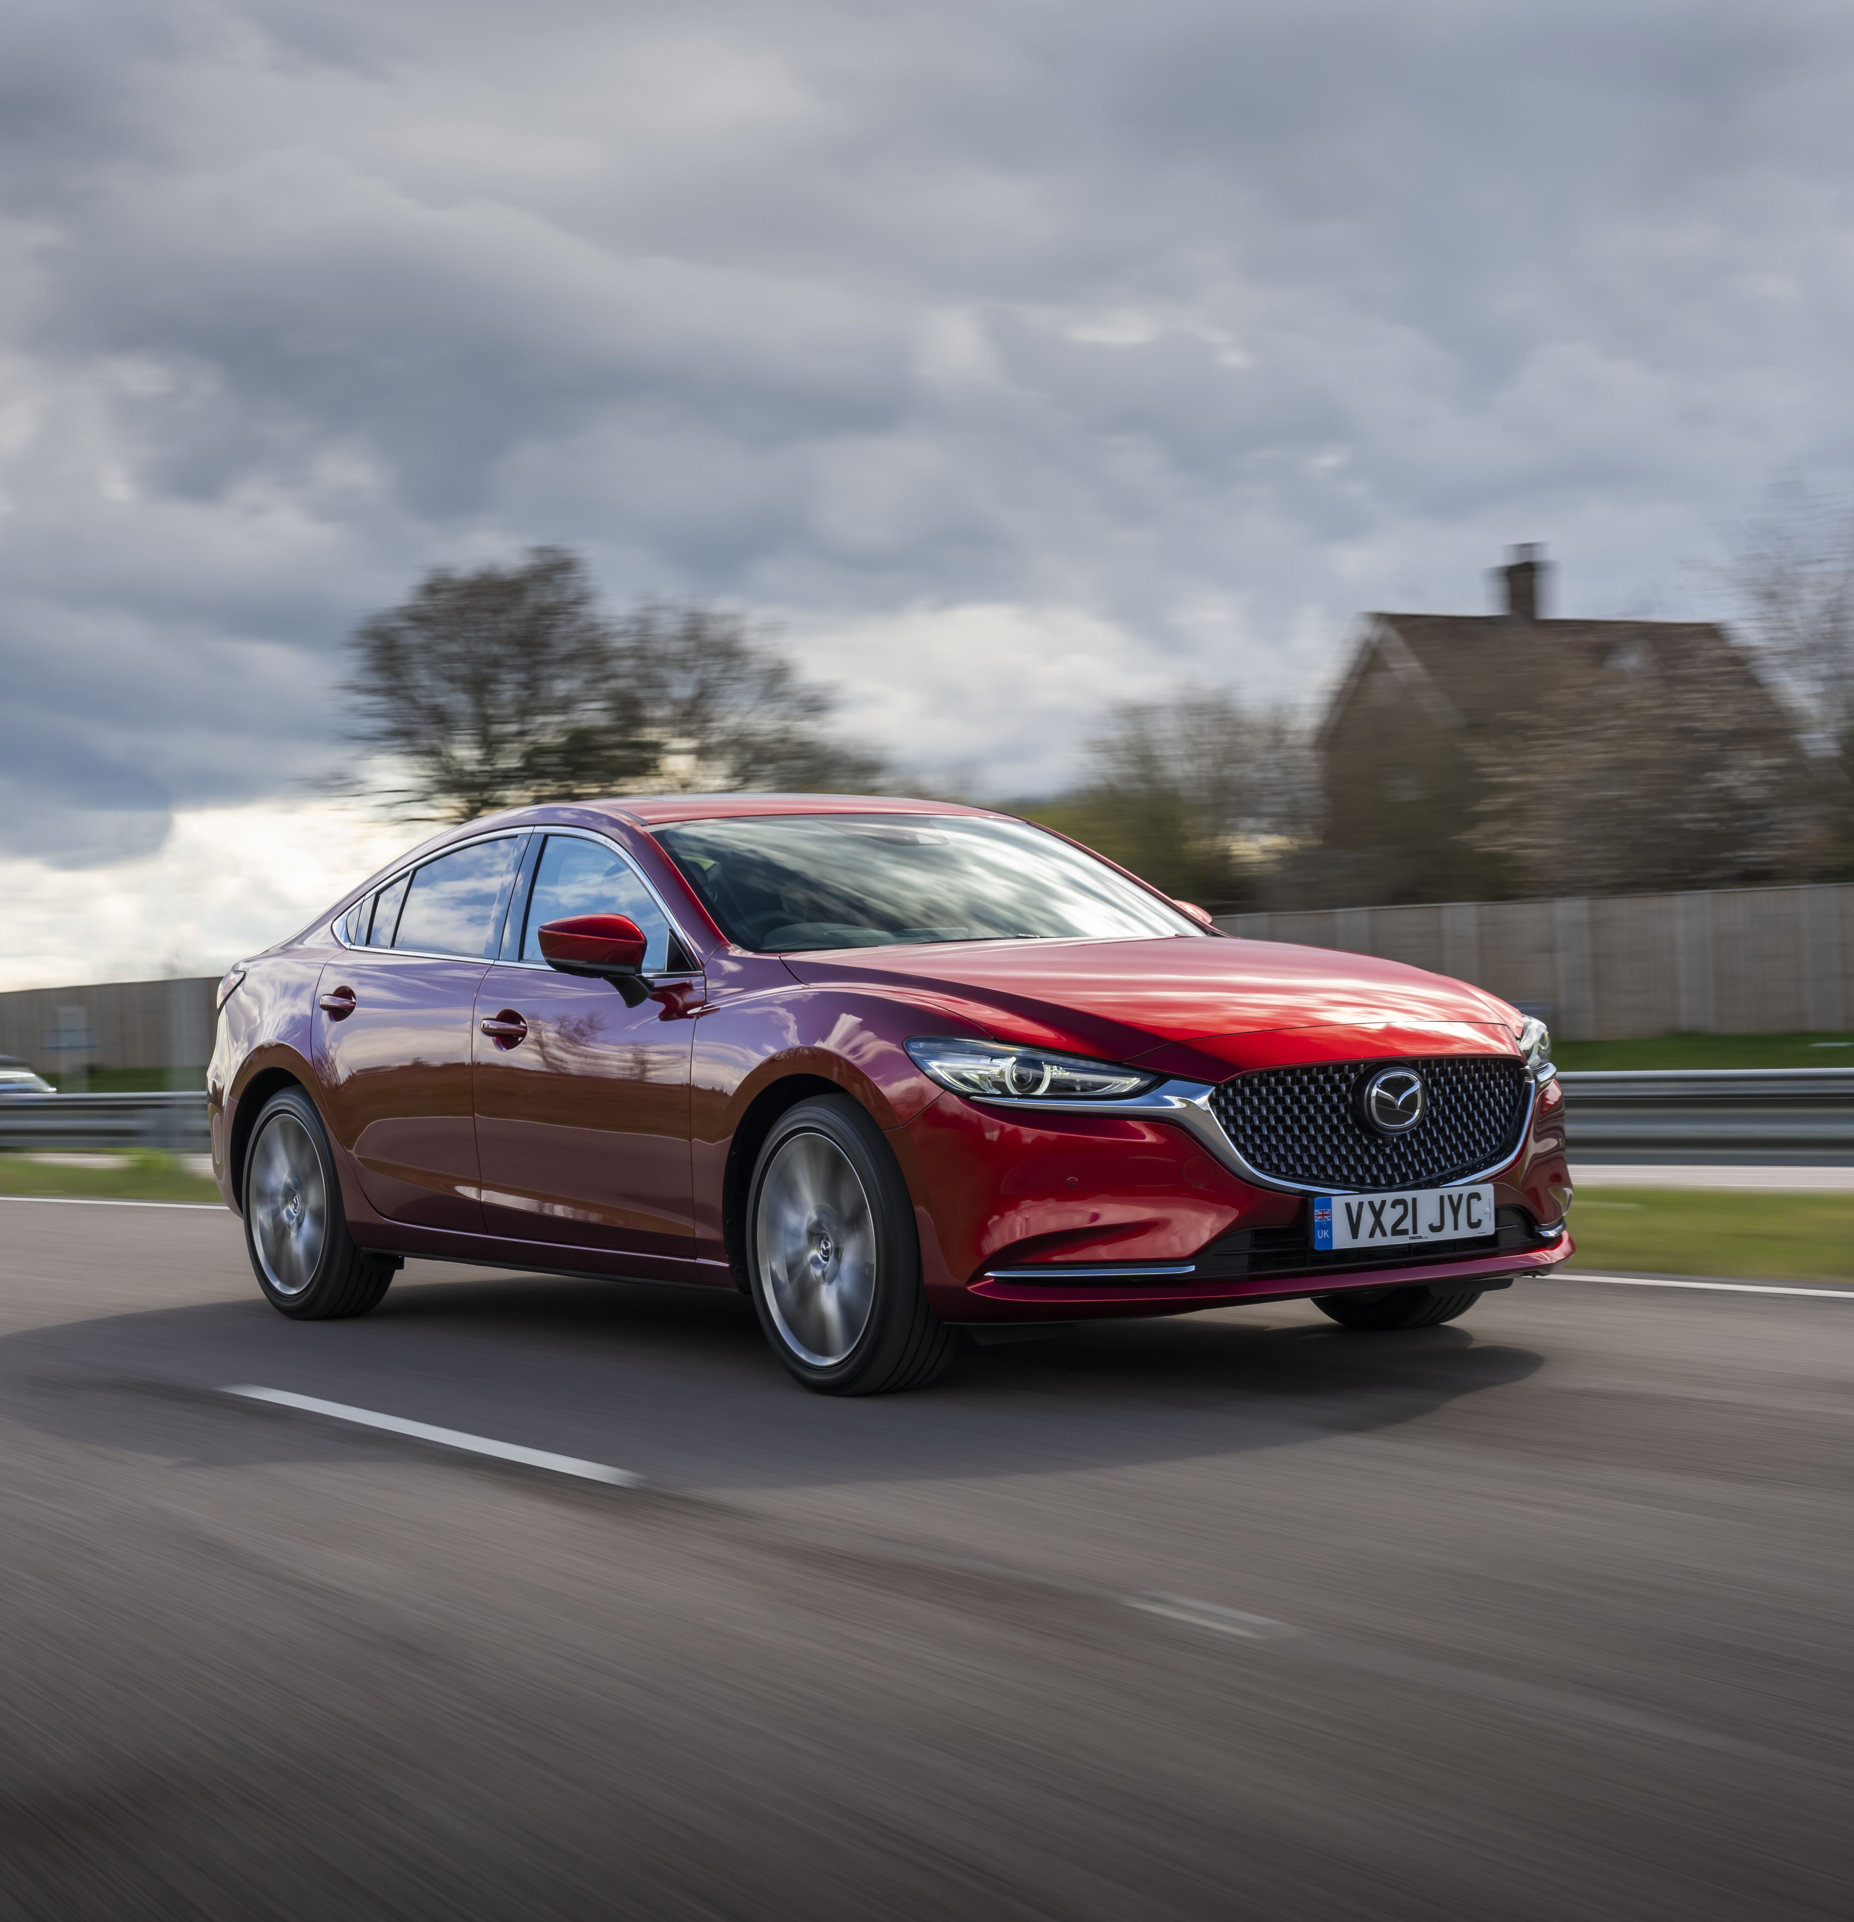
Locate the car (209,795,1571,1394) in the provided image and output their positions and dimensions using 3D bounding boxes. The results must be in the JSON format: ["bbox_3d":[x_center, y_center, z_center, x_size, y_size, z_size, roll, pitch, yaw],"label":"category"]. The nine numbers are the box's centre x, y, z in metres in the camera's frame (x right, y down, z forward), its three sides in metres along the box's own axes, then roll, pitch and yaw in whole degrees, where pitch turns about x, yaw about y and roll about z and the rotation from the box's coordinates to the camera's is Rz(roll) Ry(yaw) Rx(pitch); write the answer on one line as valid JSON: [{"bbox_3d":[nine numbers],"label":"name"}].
[{"bbox_3d":[-0.370,0.268,9.211,1.900,1.450,4.870,-2,0,-35],"label":"car"}]

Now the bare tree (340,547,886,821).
[{"bbox_3d":[-8.595,-4.438,92.000,15.000,14.000,13.000,-2,0,0],"label":"bare tree"}]

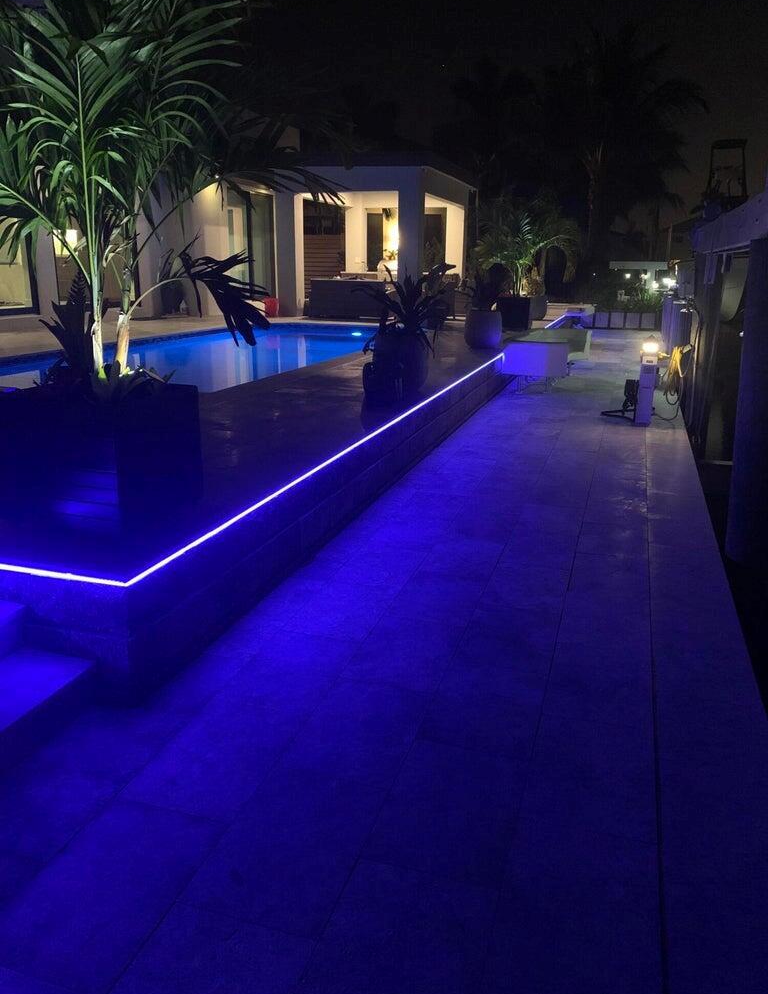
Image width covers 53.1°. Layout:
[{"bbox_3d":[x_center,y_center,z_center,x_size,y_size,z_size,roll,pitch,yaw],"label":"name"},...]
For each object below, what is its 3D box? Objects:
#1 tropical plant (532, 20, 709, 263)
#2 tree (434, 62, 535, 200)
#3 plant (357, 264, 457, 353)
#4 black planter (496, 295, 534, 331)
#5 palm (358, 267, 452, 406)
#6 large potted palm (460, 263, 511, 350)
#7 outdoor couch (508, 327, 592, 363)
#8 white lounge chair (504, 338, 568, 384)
[{"bbox_3d":[7.444,-10.690,25.562,4.900,9.200,4.900,5,17,17],"label":"tropical plant"},{"bbox_3d":[3.697,-11.449,28.947,4.000,8.830,4.000,5,17,17],"label":"tree"},{"bbox_3d":[0.176,-1.708,6.928,0.790,0.770,0.770,0,16,0],"label":"plant"},{"bbox_3d":[2.603,-3.645,15.232,0.600,0.640,0.600,5,17,17],"label":"black planter"},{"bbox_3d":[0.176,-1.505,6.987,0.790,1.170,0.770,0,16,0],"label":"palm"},{"bbox_3d":[1.520,-2.843,11.418,0.730,1.200,0.730,5,17,17],"label":"large potted palm"},{"bbox_3d":[2.590,-2.241,11.932,1.100,0.750,1.350,5,17,17],"label":"outdoor couch"},{"bbox_3d":[2.216,-1.884,10.848,0.880,0.680,1.200,5,17,17],"label":"white lounge chair"}]

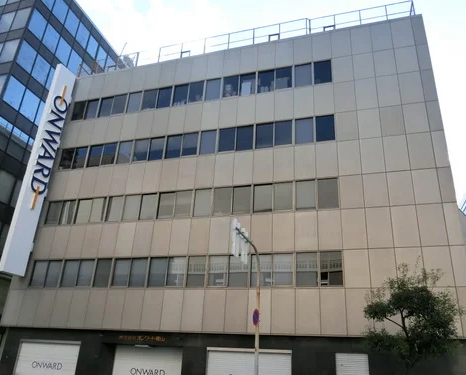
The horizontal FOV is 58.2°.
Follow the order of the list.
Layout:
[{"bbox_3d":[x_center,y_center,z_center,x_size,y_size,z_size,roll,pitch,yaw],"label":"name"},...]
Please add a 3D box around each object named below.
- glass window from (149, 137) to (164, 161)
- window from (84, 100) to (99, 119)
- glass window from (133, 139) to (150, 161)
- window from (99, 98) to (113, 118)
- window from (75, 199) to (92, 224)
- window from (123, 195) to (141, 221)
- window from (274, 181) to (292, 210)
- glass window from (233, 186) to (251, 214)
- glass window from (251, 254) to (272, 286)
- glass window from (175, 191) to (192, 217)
[{"bbox_3d":[-4.240,-2.105,23.420,0.927,1.442,0.100,-5,-25,18],"label":"glass window"},{"bbox_3d":[-9.117,-5.026,26.991,0.950,1.470,0.100,-5,-25,18],"label":"window"},{"bbox_3d":[-5.497,-2.235,25.185,1.012,1.573,0.100,-5,-24,17],"label":"glass window"},{"bbox_3d":[-7.843,-4.997,25.944,0.903,1.436,0.100,-5,-26,18],"label":"window"},{"bbox_3d":[-8.785,1.443,24.699,1.012,1.573,0.100,-5,-24,17],"label":"window"},{"bbox_3d":[-5.234,1.068,21.898,0.879,1.407,0.100,-5,-25,18],"label":"window"},{"bbox_3d":[2.315,0.425,19.492,0.879,1.407,0.100,-5,-25,18],"label":"window"},{"bbox_3d":[0.502,0.683,21.769,1.012,1.573,0.100,-5,-24,17],"label":"glass window"},{"bbox_3d":[1.299,3.723,18.704,0.927,1.442,0.100,-5,-25,18],"label":"glass window"},{"bbox_3d":[-2.451,0.837,21.153,0.952,1.428,0.090,-5,-25,18],"label":"glass window"}]

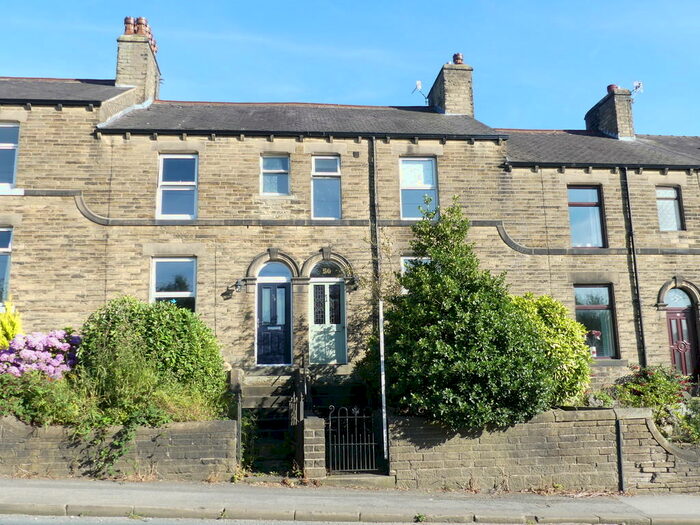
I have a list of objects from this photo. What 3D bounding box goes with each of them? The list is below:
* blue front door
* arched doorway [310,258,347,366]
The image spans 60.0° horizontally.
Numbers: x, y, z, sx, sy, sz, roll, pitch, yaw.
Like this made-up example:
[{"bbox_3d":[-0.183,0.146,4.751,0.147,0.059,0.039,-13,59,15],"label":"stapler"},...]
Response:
[{"bbox_3d":[-1.840,1.479,14.834,0.860,1.986,0.080,0,-11,-5],"label":"blue front door"},{"bbox_3d":[-0.563,1.216,14.912,0.892,2.526,0.250,0,-11,-5],"label":"arched doorway"}]

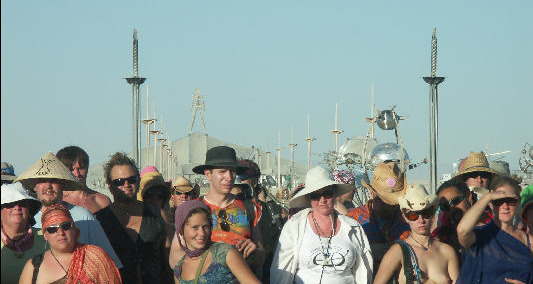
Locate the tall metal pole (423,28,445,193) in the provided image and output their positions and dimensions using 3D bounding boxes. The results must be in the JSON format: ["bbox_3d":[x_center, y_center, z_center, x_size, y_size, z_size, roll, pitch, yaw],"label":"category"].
[{"bbox_3d":[5.170,-0.380,94.800,0.680,6.260,0.680,0,-1,0],"label":"tall metal pole"}]

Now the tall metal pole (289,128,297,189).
[{"bbox_3d":[1.880,1.500,222.000,0.600,5.460,0.600,0,-1,0],"label":"tall metal pole"}]

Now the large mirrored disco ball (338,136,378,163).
[{"bbox_3d":[1.800,0.284,60.000,0.800,0.800,0.800,0,-1,0],"label":"large mirrored disco ball"}]

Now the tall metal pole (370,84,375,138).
[{"bbox_3d":[4.340,0.377,125.600,0.550,5.460,0.550,0,-1,0],"label":"tall metal pole"}]

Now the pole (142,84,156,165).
[{"bbox_3d":[-4.840,0.377,125.600,0.580,5.460,0.580,0,-1,0],"label":"pole"}]

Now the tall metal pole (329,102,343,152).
[{"bbox_3d":[3.540,0.720,155.000,0.620,5.460,0.620,0,-1,0],"label":"tall metal pole"}]

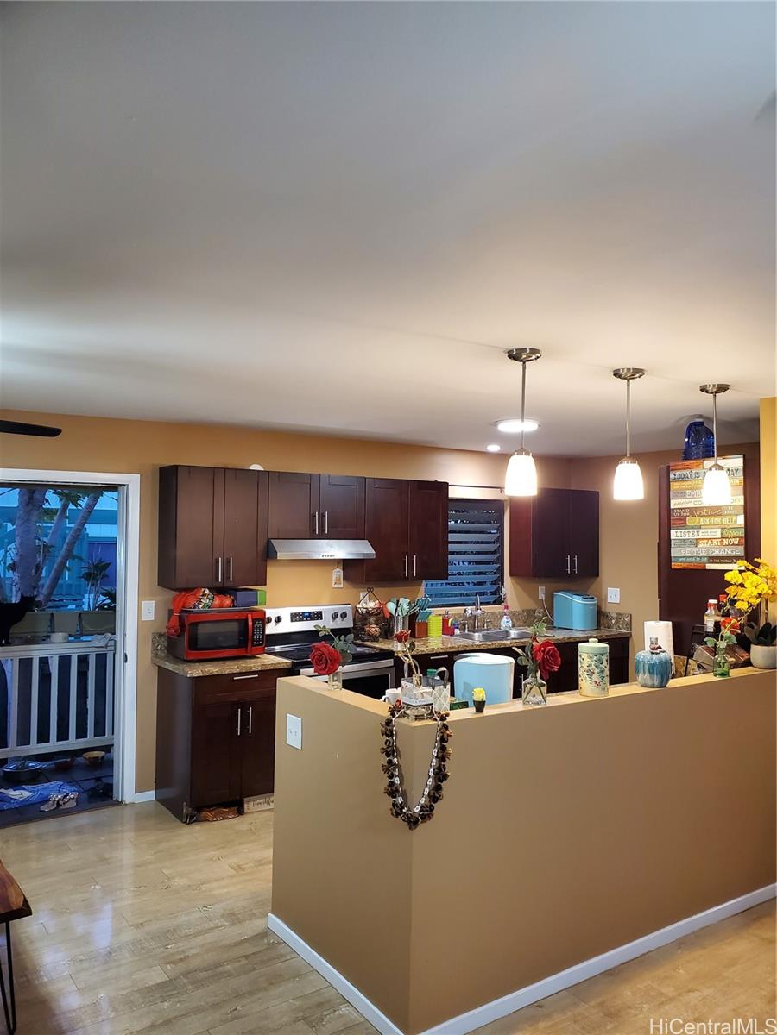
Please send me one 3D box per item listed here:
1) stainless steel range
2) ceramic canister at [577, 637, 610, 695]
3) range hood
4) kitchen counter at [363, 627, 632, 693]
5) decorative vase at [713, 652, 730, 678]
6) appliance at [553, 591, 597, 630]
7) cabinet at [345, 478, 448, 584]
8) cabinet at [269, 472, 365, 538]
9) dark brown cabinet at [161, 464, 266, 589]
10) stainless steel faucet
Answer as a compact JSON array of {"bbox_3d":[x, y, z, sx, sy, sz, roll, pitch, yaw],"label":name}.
[{"bbox_3d":[-0.438,1.236,5.317,0.770,1.200,0.670,2,-2,-34],"label":"stainless steel range"},{"bbox_3d":[0.828,0.604,3.134,0.123,0.218,0.123,1,-2,0],"label":"ceramic canister"},{"bbox_3d":[-0.531,0.219,5.472,0.761,0.135,0.460,2,-2,-33],"label":"range hood"},{"bbox_3d":[0.873,1.402,6.194,2.465,0.890,0.649,2,-3,-35],"label":"kitchen counter"},{"bbox_3d":[1.542,0.677,3.598,0.074,0.115,0.074,2,-2,-34],"label":"decorative vase"},{"bbox_3d":[1.659,0.828,6.914,0.240,0.322,0.315,2,-2,-34],"label":"appliance"},{"bbox_3d":[0.069,0.103,5.923,0.762,0.757,0.298,2,-2,-34],"label":"cabinet"},{"bbox_3d":[-0.560,-0.072,5.502,0.761,0.446,0.298,2,-2,-34],"label":"cabinet"},{"bbox_3d":[-1.149,0.070,5.151,0.631,0.764,0.320,2,-2,-33],"label":"dark brown cabinet"},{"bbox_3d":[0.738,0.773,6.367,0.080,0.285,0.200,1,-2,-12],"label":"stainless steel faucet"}]

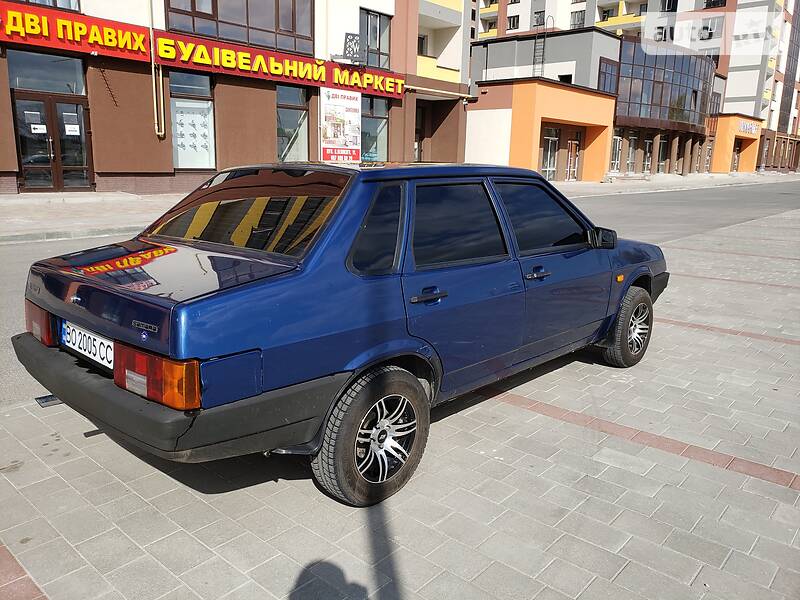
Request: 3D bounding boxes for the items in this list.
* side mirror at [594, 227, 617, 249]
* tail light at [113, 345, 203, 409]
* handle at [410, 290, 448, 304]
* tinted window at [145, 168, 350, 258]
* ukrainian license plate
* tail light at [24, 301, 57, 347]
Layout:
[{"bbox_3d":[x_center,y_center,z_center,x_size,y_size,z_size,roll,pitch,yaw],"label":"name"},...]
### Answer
[{"bbox_3d":[1.127,-0.348,3.354,0.090,0.116,0.160,-8,14,-36],"label":"side mirror"},{"bbox_3d":[-0.769,0.231,1.893,0.415,0.155,0.100,10,15,42],"label":"tail light"},{"bbox_3d":[0.120,-0.008,2.393,0.042,0.036,0.226,10,15,42],"label":"handle"},{"bbox_3d":[-0.695,-0.417,2.645,1.260,0.065,0.475,10,55,42],"label":"tinted window"},{"bbox_3d":[-1.172,0.163,2.241,0.520,0.114,0.015,10,10,42],"label":"ukrainian license plate"},{"bbox_3d":[-1.554,0.085,2.611,0.415,0.155,0.100,10,15,42],"label":"tail light"}]

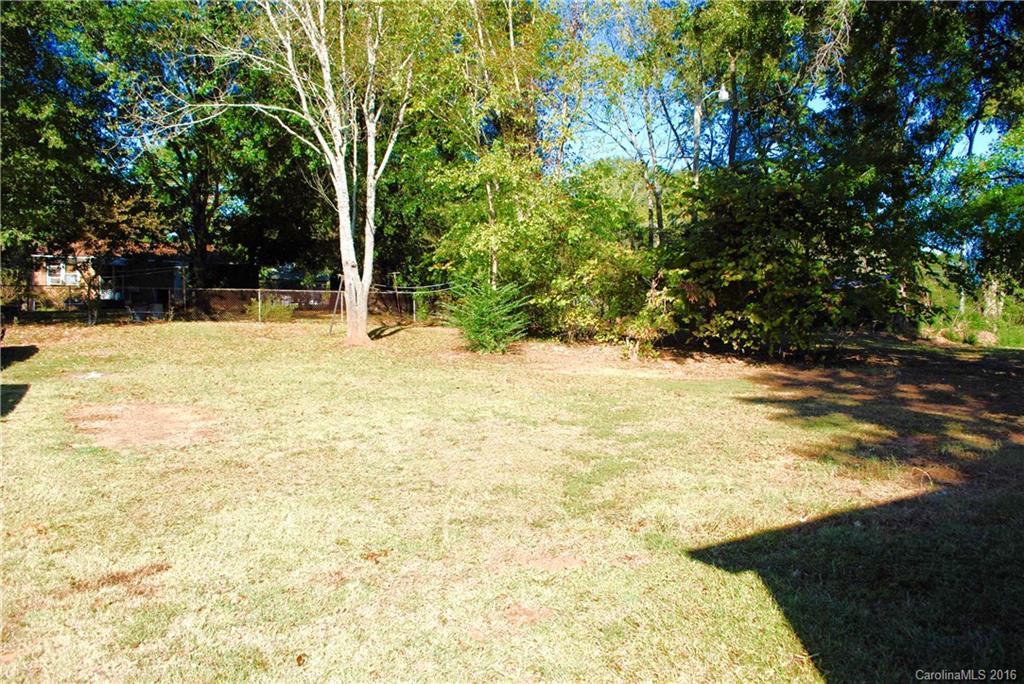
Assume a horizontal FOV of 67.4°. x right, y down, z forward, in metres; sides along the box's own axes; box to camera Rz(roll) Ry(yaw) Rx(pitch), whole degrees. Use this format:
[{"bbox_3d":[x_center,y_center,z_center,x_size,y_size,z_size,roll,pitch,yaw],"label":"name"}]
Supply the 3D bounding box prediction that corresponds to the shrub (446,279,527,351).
[{"bbox_3d":[-0.590,-0.638,18.500,1.930,1.700,1.850,0,5,0],"label":"shrub"}]

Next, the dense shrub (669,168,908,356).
[{"bbox_3d":[6.693,-2.021,18.600,5.600,4.350,4.200,0,5,0],"label":"dense shrub"}]

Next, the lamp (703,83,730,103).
[{"bbox_3d":[6.356,-7.793,24.000,0.780,0.620,0.360,1,5,12],"label":"lamp"}]

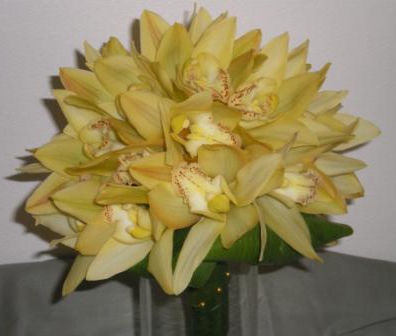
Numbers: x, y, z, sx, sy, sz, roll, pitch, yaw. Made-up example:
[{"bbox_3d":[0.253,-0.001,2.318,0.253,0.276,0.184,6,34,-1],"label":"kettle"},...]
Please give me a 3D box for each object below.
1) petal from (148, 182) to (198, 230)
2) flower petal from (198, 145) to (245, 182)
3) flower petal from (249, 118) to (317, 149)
[{"bbox_3d":[-0.017,0.029,0.757,0.034,0.030,0.015,-42,6,-26],"label":"petal"},{"bbox_3d":[0.019,-0.002,0.799,0.036,0.039,0.017,-10,39,3],"label":"flower petal"},{"bbox_3d":[0.060,-0.022,0.731,0.054,0.022,0.012,8,-28,-19],"label":"flower petal"}]

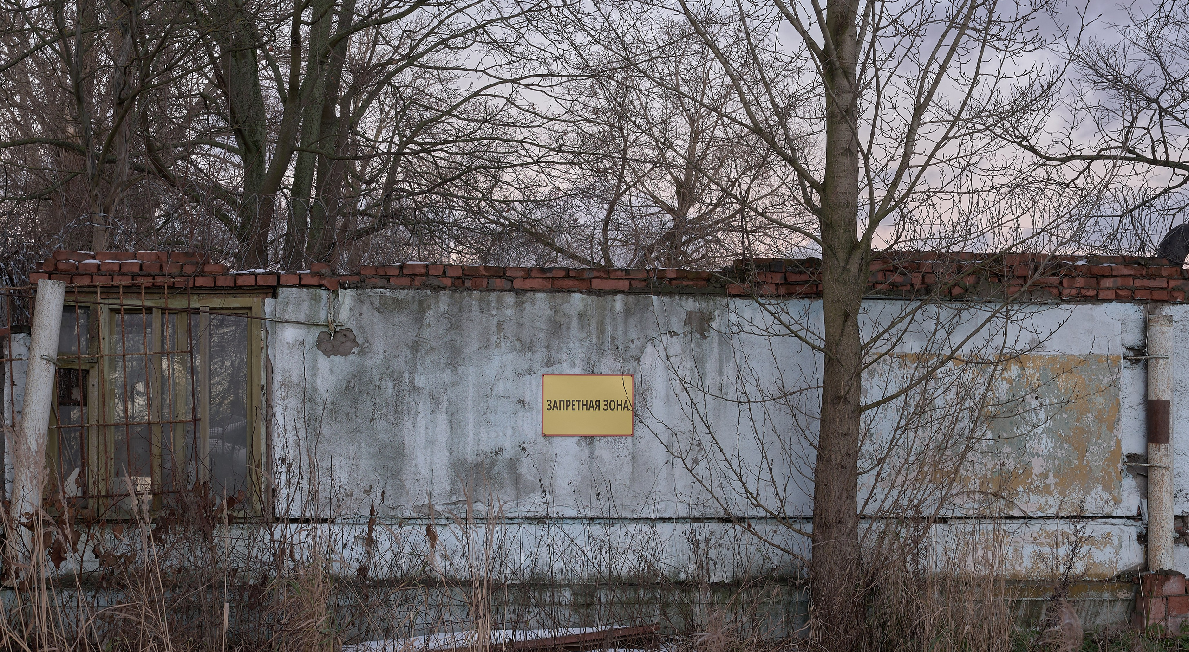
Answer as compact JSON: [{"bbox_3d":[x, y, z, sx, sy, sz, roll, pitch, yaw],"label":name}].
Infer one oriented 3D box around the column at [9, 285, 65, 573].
[{"bbox_3d":[-3.386,0.608,8.210,0.170,1.786,0.170,5,-3,-7],"label":"column"}]

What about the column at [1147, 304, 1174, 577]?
[{"bbox_3d":[3.821,0.785,9.130,0.170,1.740,0.170,0,0,-7],"label":"column"}]

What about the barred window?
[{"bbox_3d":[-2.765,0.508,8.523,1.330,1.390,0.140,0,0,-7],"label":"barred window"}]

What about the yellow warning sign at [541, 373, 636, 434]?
[{"bbox_3d":[-0.044,0.518,8.839,0.605,0.405,0.020,0,0,-7],"label":"yellow warning sign"}]

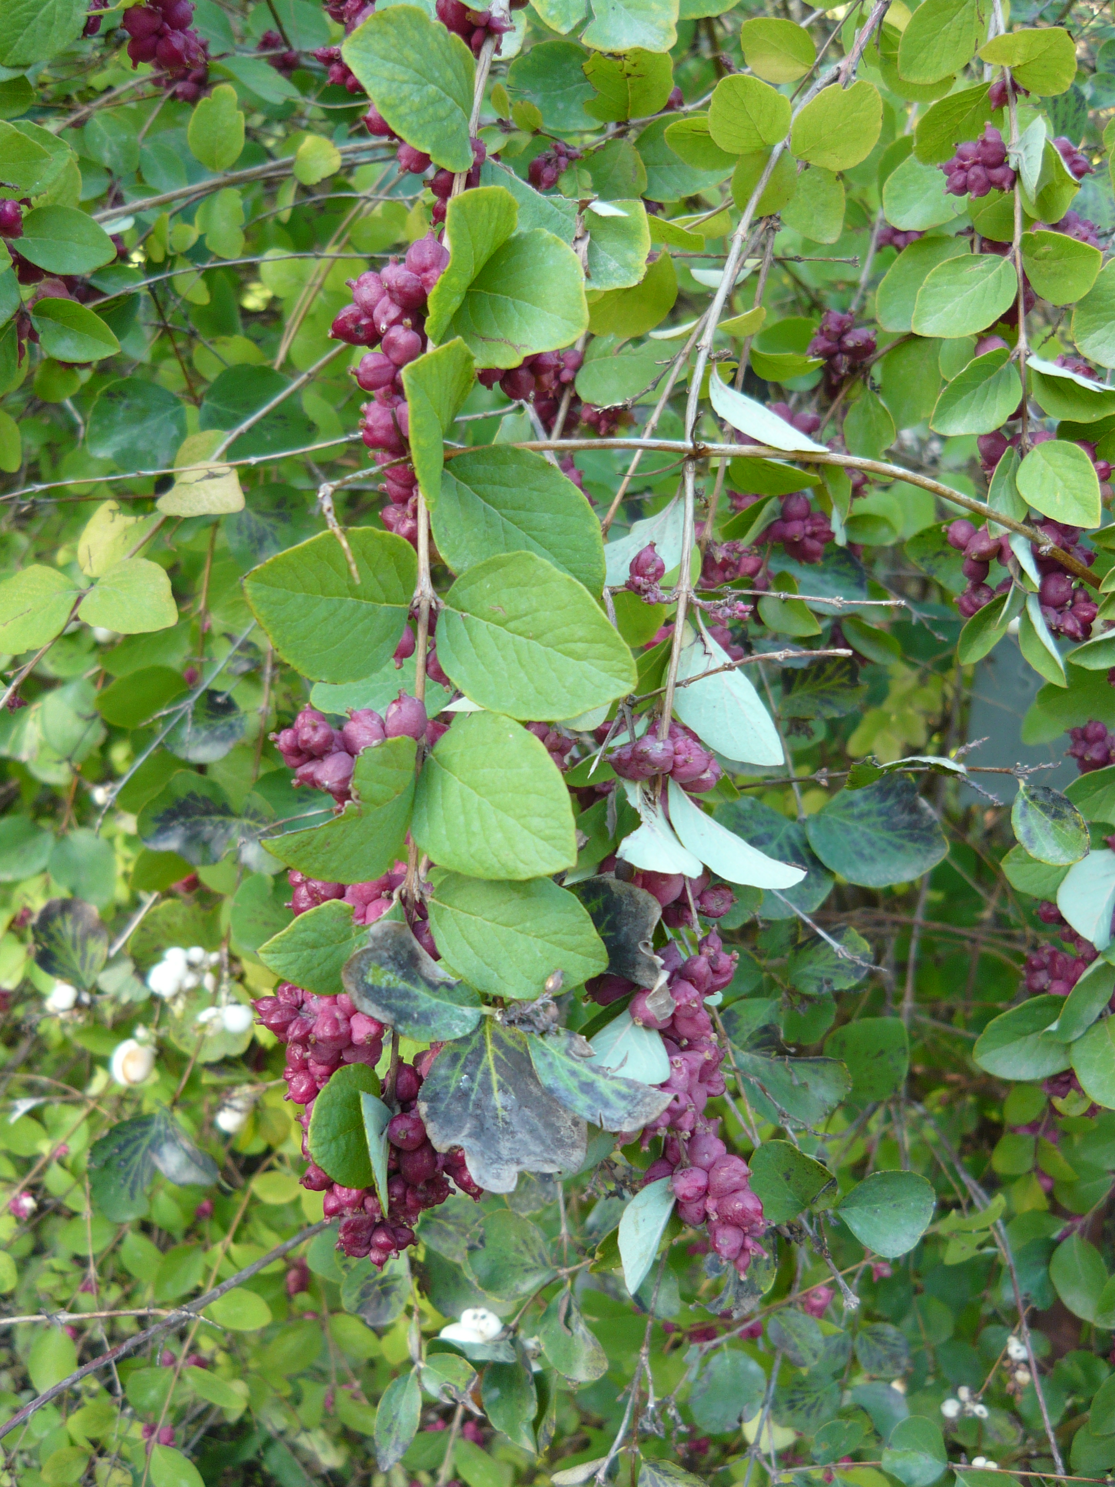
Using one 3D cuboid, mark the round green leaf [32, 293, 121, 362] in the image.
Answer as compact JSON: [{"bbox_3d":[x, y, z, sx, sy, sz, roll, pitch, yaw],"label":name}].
[{"bbox_3d":[-0.143,-0.122,0.420,0.032,0.009,0.021,25,61,11],"label":"round green leaf"}]

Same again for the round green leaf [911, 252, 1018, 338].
[{"bbox_3d":[0.146,-0.161,0.510,0.045,0.025,0.009,-31,-17,0],"label":"round green leaf"}]

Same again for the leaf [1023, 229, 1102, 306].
[{"bbox_3d":[0.179,-0.171,0.510,0.032,0.028,0.009,25,-15,-3],"label":"leaf"}]

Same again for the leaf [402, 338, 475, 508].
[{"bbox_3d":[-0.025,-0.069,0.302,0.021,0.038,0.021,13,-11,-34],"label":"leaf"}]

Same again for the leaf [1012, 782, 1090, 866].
[{"bbox_3d":[0.150,0.025,0.430,0.020,0.029,0.005,-34,-13,-12],"label":"leaf"}]

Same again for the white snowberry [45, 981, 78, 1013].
[{"bbox_3d":[-0.217,0.111,0.620,0.013,0.013,0.013,0,14,0],"label":"white snowberry"}]

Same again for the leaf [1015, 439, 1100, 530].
[{"bbox_3d":[0.147,-0.076,0.415,0.024,0.029,0.005,-44,-9,-16],"label":"leaf"}]

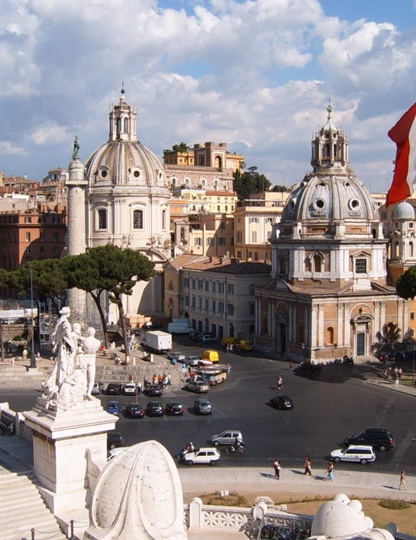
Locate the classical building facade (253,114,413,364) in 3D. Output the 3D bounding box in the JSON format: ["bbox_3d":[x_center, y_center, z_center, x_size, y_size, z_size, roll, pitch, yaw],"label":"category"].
[{"bbox_3d":[22.151,-7.600,140.880,20.500,45.294,21.000,-1,3,-25],"label":"classical building facade"}]

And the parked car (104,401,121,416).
[{"bbox_3d":[-11.753,16.777,94.064,1.630,1.440,3.800,-1,3,-13],"label":"parked car"}]

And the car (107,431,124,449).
[{"bbox_3d":[-10.697,17.552,79.719,4.000,1.450,1.670,1,3,15],"label":"car"}]

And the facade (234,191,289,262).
[{"bbox_3d":[16.602,-10.299,234.784,17.000,27.489,14.500,0,3,-12],"label":"facade"}]

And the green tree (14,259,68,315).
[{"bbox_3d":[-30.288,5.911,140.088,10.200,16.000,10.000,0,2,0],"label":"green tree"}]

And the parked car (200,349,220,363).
[{"bbox_3d":[0.411,15.207,137.912,1.750,1.950,4.200,-1,3,-26],"label":"parked car"}]

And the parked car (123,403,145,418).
[{"bbox_3d":[-8.930,16.538,92.395,1.720,1.450,4.000,-1,4,-17],"label":"parked car"}]

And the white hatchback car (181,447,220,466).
[{"bbox_3d":[-0.481,18.000,74.728,3.380,1.440,1.480,0,2,4],"label":"white hatchback car"}]

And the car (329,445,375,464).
[{"bbox_3d":[14.232,17.805,75.243,4.280,1.480,1.700,1,4,15],"label":"car"}]

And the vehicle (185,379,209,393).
[{"bbox_3d":[-1.532,16.543,110.880,1.680,1.450,4.100,-2,3,-36],"label":"vehicle"}]

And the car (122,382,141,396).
[{"bbox_3d":[-10.959,16.621,108.684,1.680,1.470,3.900,0,2,-7],"label":"car"}]

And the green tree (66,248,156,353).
[{"bbox_3d":[-15.877,4.875,125.450,14.966,18.186,12.500,0,3,0],"label":"green tree"}]

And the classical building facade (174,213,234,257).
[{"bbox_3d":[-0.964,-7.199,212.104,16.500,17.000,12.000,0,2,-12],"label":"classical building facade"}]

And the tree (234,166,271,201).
[{"bbox_3d":[18.276,-35.933,323.527,15.970,15.065,14.000,0,3,0],"label":"tree"}]

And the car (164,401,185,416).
[{"bbox_3d":[-4.152,16.758,94.713,1.660,1.460,3.900,-1,3,-13],"label":"car"}]

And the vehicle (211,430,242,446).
[{"bbox_3d":[2.072,17.722,81.779,3.320,1.430,1.520,0,2,2],"label":"vehicle"}]

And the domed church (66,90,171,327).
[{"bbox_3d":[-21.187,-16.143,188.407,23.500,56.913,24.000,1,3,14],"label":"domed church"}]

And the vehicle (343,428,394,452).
[{"bbox_3d":[16.814,17.608,80.252,4.700,1.780,1.920,1,2,22],"label":"vehicle"}]

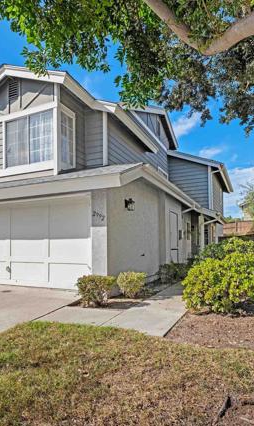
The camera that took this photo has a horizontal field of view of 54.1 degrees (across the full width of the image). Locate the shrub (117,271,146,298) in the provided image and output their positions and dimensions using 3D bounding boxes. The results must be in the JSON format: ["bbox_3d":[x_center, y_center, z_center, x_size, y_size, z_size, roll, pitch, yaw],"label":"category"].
[{"bbox_3d":[0.089,1.409,4.900,0.550,0.530,0.520,0,-5,0],"label":"shrub"}]

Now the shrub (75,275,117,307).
[{"bbox_3d":[-0.564,1.387,4.450,0.700,0.560,0.640,0,-5,0],"label":"shrub"}]

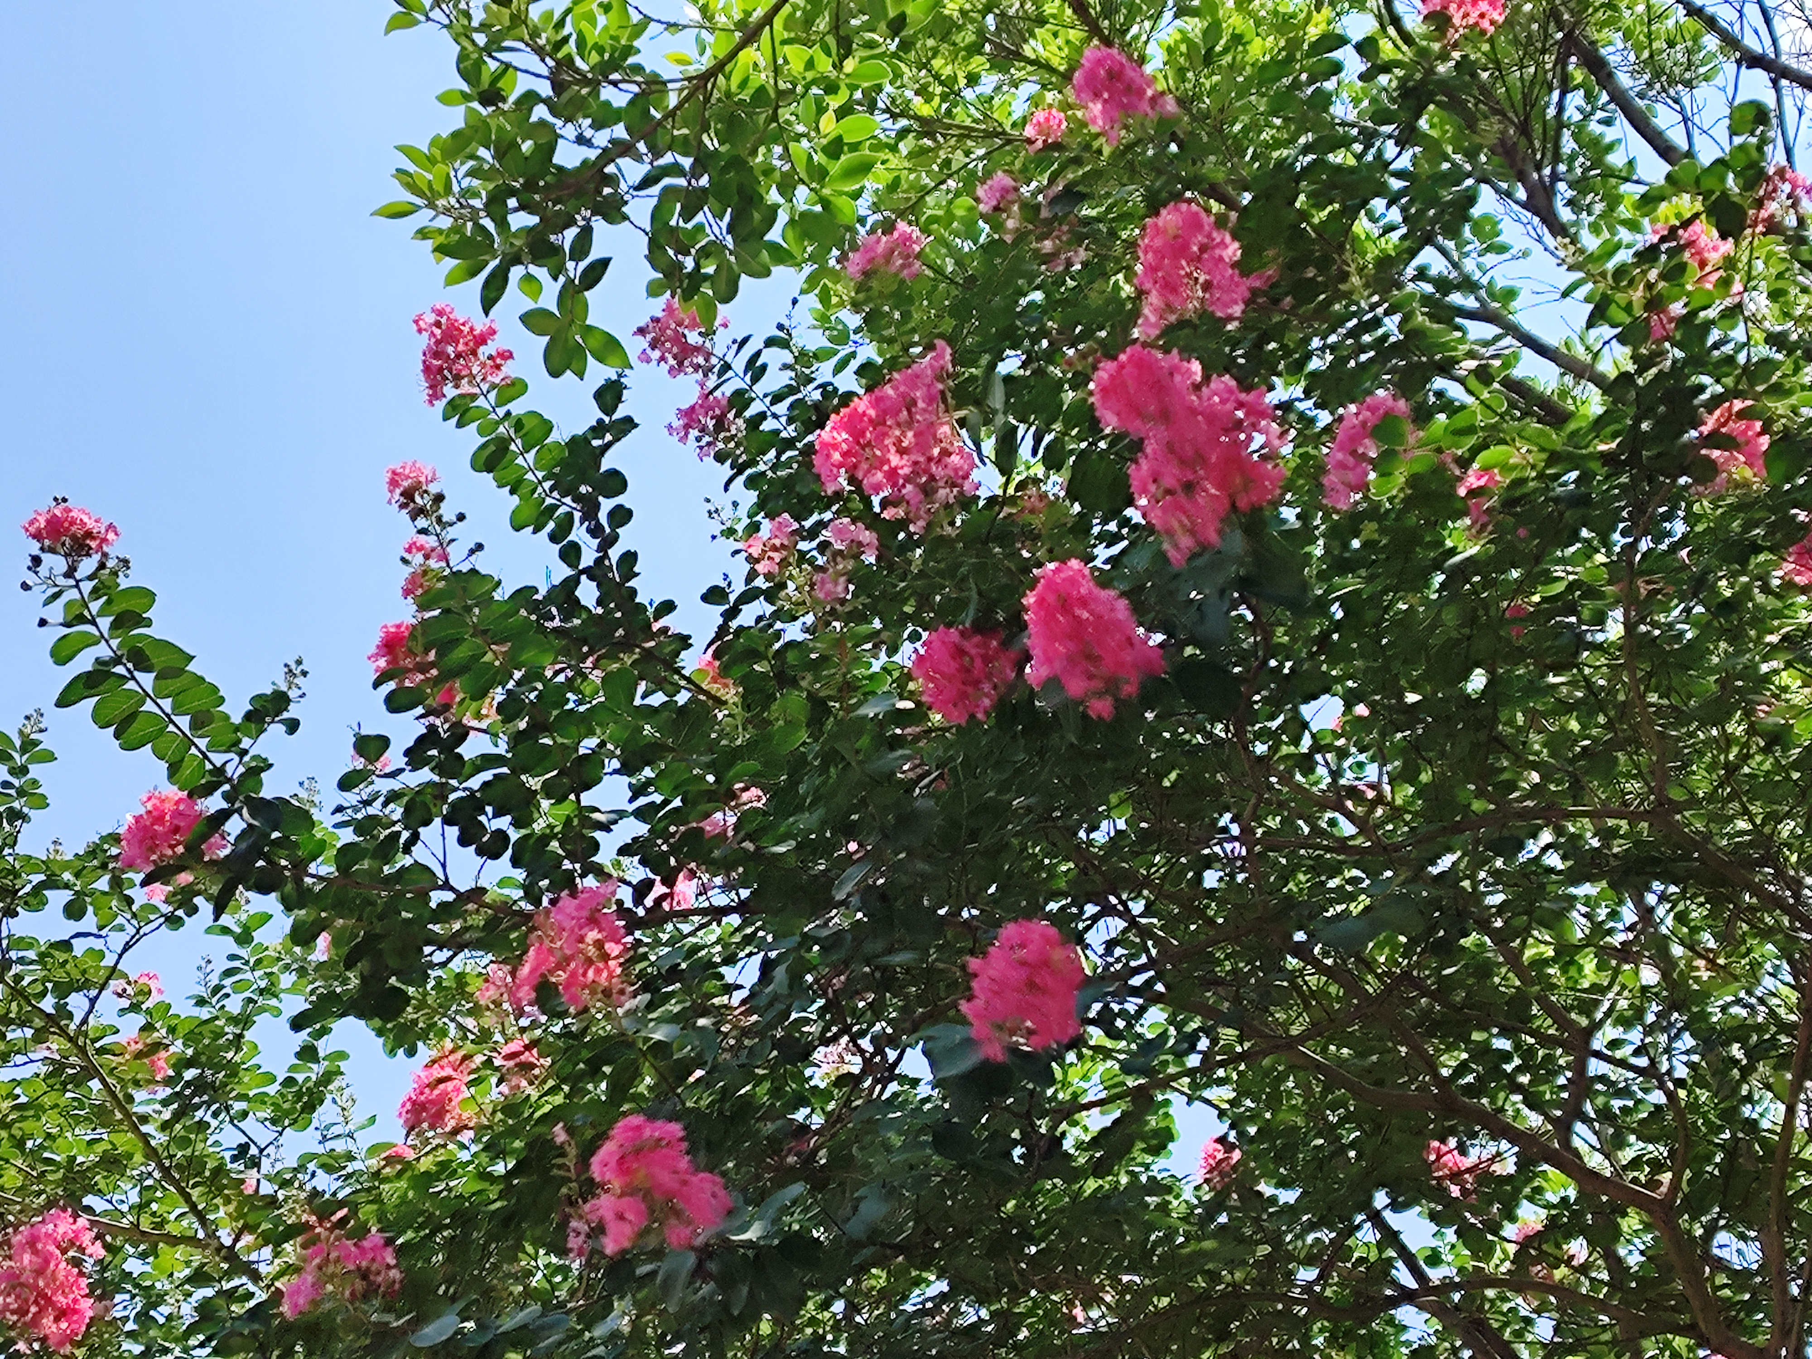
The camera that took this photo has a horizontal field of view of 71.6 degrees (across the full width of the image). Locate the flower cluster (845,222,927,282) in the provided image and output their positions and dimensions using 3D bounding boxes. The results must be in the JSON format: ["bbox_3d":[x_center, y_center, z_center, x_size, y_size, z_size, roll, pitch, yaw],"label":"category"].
[{"bbox_3d":[-0.040,-0.866,2.550,0.170,0.117,0.114,0,-32,0],"label":"flower cluster"}]

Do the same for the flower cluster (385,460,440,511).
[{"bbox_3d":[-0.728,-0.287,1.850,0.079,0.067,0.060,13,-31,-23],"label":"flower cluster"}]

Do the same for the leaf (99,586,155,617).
[{"bbox_3d":[-1.022,-0.100,1.651,0.070,0.012,0.037,-23,-56,-9],"label":"leaf"}]

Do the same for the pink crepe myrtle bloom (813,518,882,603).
[{"bbox_3d":[-0.097,-0.200,2.100,0.111,0.138,0.105,2,-32,-3],"label":"pink crepe myrtle bloom"}]

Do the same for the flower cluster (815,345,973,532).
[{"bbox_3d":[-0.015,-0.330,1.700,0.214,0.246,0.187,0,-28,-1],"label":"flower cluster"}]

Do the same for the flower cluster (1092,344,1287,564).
[{"bbox_3d":[0.406,-0.324,1.800,0.282,0.307,0.239,0,-32,0],"label":"flower cluster"}]

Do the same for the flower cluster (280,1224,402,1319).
[{"bbox_3d":[-0.877,0.918,1.950,0.187,0.143,0.139,12,-34,-19],"label":"flower cluster"}]

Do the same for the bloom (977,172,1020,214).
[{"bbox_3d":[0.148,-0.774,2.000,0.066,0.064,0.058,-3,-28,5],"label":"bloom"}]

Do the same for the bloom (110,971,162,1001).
[{"bbox_3d":[-1.410,0.560,2.300,0.093,0.052,0.061,16,-32,-28],"label":"bloom"}]

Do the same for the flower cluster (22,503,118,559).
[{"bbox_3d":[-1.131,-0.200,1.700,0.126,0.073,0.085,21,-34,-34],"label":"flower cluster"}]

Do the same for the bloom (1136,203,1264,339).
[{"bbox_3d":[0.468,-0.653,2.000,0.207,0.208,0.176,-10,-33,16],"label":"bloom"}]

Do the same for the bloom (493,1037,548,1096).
[{"bbox_3d":[-0.691,0.693,2.250,0.101,0.098,0.081,0,-32,0],"label":"bloom"}]

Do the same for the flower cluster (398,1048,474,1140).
[{"bbox_3d":[-0.823,0.726,2.200,0.136,0.156,0.119,0,-32,0],"label":"flower cluster"}]

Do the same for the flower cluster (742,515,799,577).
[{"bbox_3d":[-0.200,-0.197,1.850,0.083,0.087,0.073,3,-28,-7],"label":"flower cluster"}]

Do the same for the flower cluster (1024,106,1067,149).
[{"bbox_3d":[0.300,-1.187,2.700,0.091,0.086,0.072,0,-32,0],"label":"flower cluster"}]

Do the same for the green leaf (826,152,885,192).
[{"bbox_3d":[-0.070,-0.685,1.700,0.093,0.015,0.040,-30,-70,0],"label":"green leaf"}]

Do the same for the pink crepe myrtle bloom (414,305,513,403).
[{"bbox_3d":[-0.704,-0.518,2.000,0.158,0.160,0.129,0,-32,0],"label":"pink crepe myrtle bloom"}]

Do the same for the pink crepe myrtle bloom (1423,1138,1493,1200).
[{"bbox_3d":[1.147,1.014,2.600,0.146,0.122,0.109,0,-32,0],"label":"pink crepe myrtle bloom"}]

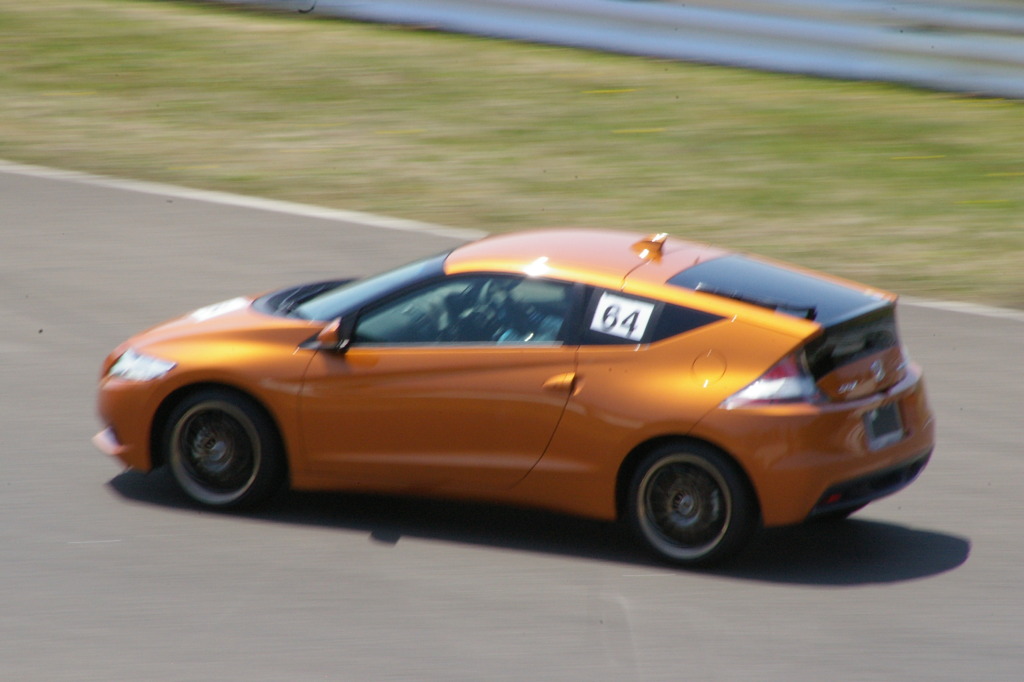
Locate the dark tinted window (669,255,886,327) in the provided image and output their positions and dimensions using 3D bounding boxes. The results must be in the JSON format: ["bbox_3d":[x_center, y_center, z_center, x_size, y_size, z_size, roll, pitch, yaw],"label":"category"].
[{"bbox_3d":[1.265,-0.246,49.954,0.817,0.110,0.920,17,16,22],"label":"dark tinted window"}]

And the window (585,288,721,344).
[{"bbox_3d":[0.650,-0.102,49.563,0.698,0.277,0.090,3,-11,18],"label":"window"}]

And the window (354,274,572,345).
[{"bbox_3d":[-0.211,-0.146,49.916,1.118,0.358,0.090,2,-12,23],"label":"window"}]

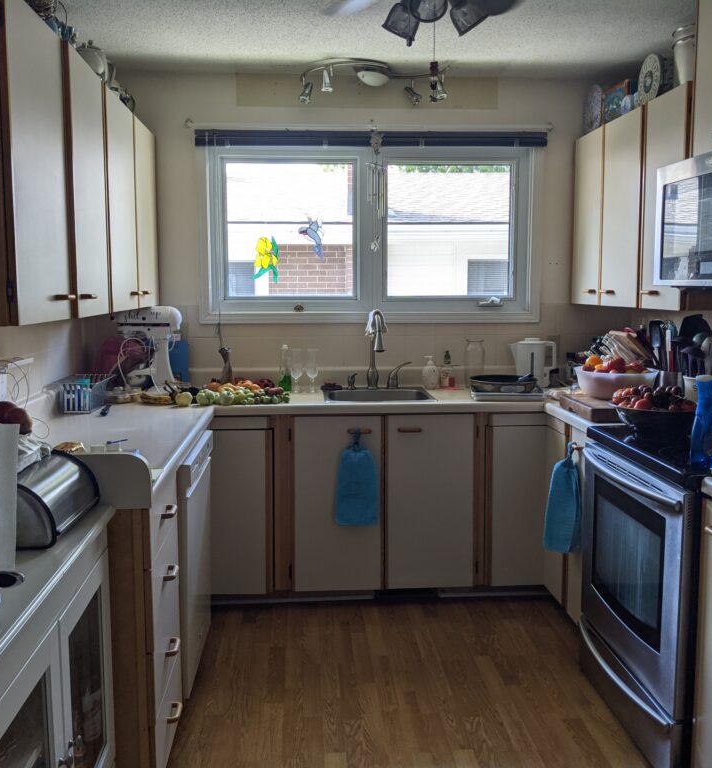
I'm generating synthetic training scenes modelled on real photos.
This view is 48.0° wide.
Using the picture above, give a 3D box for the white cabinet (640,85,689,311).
[{"bbox_3d":[1.294,-0.670,2.960,0.330,0.790,0.370,-1,7,-4],"label":"white cabinet"}]

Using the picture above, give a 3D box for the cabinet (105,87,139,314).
[{"bbox_3d":[-1.063,-0.691,3.092,0.335,0.810,0.485,-1,7,-4],"label":"cabinet"}]

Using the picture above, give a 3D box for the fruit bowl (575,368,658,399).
[{"bbox_3d":[1.082,-0.004,3.329,0.350,0.120,0.350,0,7,0],"label":"fruit bowl"}]

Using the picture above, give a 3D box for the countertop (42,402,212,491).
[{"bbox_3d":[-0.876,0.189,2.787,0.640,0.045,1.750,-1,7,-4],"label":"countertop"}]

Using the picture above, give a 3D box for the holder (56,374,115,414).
[{"bbox_3d":[-1.104,0.041,3.281,0.170,0.125,0.345,-1,7,-4],"label":"holder"}]

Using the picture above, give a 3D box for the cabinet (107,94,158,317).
[{"bbox_3d":[-1.057,-0.703,3.242,0.330,0.790,0.970,-1,7,-4],"label":"cabinet"}]

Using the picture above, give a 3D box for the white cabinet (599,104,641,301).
[{"bbox_3d":[1.294,-0.743,3.466,0.315,0.815,0.440,-1,7,-4],"label":"white cabinet"}]

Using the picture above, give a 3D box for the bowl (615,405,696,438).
[{"bbox_3d":[0.991,0.117,2.625,0.290,0.115,0.290,0,7,0],"label":"bowl"}]

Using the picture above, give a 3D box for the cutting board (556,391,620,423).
[{"bbox_3d":[1.023,0.094,3.215,0.300,0.047,0.420,-1,7,-4],"label":"cutting board"}]

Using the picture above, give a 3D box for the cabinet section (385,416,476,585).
[{"bbox_3d":[0.298,0.470,3.673,0.374,0.753,0.580,0,7,-4],"label":"cabinet section"}]

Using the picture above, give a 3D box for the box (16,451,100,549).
[{"bbox_3d":[-0.768,0.244,1.833,0.250,0.158,0.360,-1,7,-4],"label":"box"}]

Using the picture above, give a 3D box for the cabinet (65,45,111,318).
[{"bbox_3d":[-1.028,-0.632,2.607,0.335,0.810,0.455,-1,7,-4],"label":"cabinet"}]

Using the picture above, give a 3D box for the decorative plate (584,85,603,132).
[{"bbox_3d":[1.144,-1.310,3.823,0.035,0.240,0.240,6,6,-5],"label":"decorative plate"}]

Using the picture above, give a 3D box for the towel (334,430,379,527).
[{"bbox_3d":[0.002,0.409,3.441,0.190,0.410,0.040,-1,7,-4],"label":"towel"}]

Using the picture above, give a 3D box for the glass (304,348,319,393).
[{"bbox_3d":[-0.217,-0.067,3.875,0.070,0.210,0.070,-1,7,-4],"label":"glass"}]

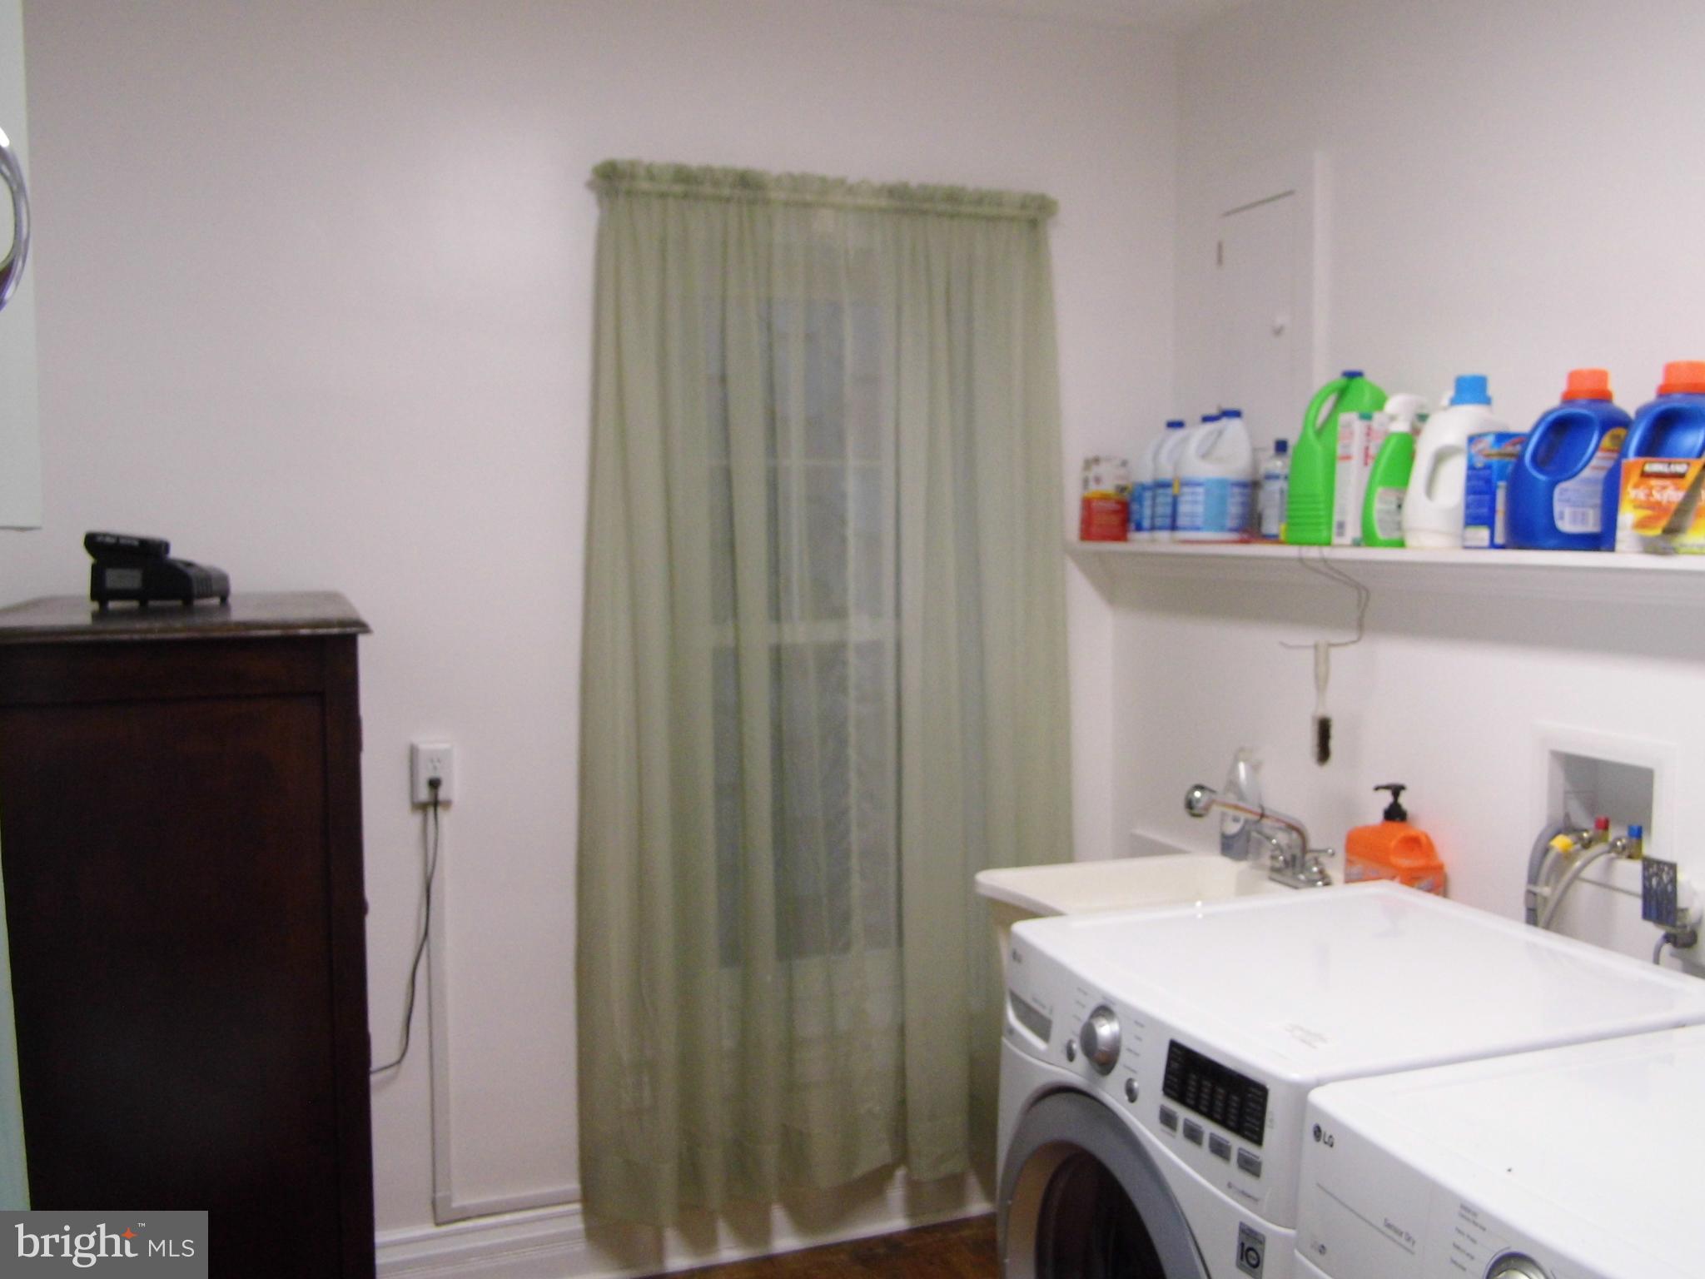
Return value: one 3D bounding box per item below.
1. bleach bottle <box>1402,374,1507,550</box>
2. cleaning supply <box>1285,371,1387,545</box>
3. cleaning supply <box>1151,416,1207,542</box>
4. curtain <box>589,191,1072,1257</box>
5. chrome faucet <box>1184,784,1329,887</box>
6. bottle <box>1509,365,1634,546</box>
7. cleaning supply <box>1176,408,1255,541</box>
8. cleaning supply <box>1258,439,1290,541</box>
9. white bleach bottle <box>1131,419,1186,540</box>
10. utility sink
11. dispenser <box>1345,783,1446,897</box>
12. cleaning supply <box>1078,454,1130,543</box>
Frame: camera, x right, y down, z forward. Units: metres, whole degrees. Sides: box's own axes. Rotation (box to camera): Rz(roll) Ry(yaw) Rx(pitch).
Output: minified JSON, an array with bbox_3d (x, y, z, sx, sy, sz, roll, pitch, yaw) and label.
[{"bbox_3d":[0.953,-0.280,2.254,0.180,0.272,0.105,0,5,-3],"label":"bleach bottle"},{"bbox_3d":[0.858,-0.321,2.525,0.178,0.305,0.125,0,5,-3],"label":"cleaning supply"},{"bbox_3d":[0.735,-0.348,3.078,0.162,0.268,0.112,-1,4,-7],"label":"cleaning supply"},{"bbox_3d":[-0.024,0.123,3.014,1.120,2.140,0.100,-2,4,-21],"label":"curtain"},{"bbox_3d":[0.723,0.348,2.602,0.260,0.200,0.190,-2,4,-21],"label":"chrome faucet"},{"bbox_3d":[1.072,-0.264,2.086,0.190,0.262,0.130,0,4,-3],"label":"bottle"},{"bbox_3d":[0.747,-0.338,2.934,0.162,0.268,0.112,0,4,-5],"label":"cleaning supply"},{"bbox_3d":[0.813,-0.284,2.709,0.078,0.192,0.065,0,5,3],"label":"cleaning supply"},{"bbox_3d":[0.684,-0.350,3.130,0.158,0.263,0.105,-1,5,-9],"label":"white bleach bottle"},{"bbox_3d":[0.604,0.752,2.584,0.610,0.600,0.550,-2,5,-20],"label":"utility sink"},{"bbox_3d":[0.912,0.348,2.428,0.105,0.240,0.135,-2,4,-21],"label":"dispenser"},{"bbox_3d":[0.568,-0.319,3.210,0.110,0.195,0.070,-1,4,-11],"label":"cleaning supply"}]

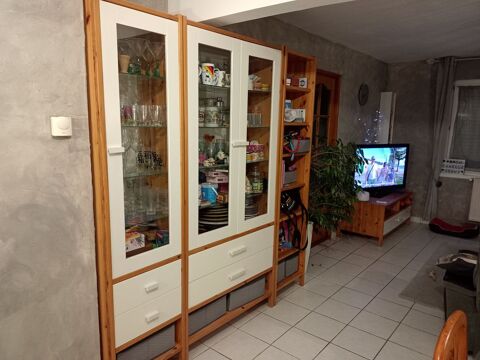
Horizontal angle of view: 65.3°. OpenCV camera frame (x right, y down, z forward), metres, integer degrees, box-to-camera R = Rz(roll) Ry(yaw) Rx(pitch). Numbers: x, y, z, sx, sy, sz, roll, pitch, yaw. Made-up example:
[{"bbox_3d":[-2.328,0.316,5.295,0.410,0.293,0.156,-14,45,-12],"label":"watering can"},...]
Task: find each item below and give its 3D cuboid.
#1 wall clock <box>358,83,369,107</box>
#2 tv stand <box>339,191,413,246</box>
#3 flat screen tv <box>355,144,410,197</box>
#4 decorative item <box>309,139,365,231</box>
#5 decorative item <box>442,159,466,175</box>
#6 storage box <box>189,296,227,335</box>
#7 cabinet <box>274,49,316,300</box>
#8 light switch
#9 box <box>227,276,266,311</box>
[{"bbox_3d":[1.720,-1.183,5.180,0.040,0.300,0.295,9,12,39],"label":"wall clock"},{"bbox_3d":[1.918,0.467,5.231,0.570,0.530,1.140,9,12,39],"label":"tv stand"},{"bbox_3d":[1.899,-0.117,5.014,0.960,0.690,0.180,-4,10,-26],"label":"flat screen tv"},{"bbox_3d":[0.981,0.046,3.844,0.550,0.940,0.580,9,12,39],"label":"decorative item"},{"bbox_3d":[3.001,-0.177,5.267,0.285,0.215,0.055,9,12,39],"label":"decorative item"},{"bbox_3d":[-0.364,0.911,2.667,0.350,0.150,0.400,9,12,39],"label":"storage box"},{"bbox_3d":[0.317,-0.022,3.292,0.400,2.080,0.520,9,12,39],"label":"cabinet"},{"bbox_3d":[-0.792,-0.238,1.672,0.025,0.084,0.086,9,12,39],"label":"light switch"},{"bbox_3d":[-0.069,0.858,3.013,0.350,0.150,0.420,9,12,39],"label":"box"}]

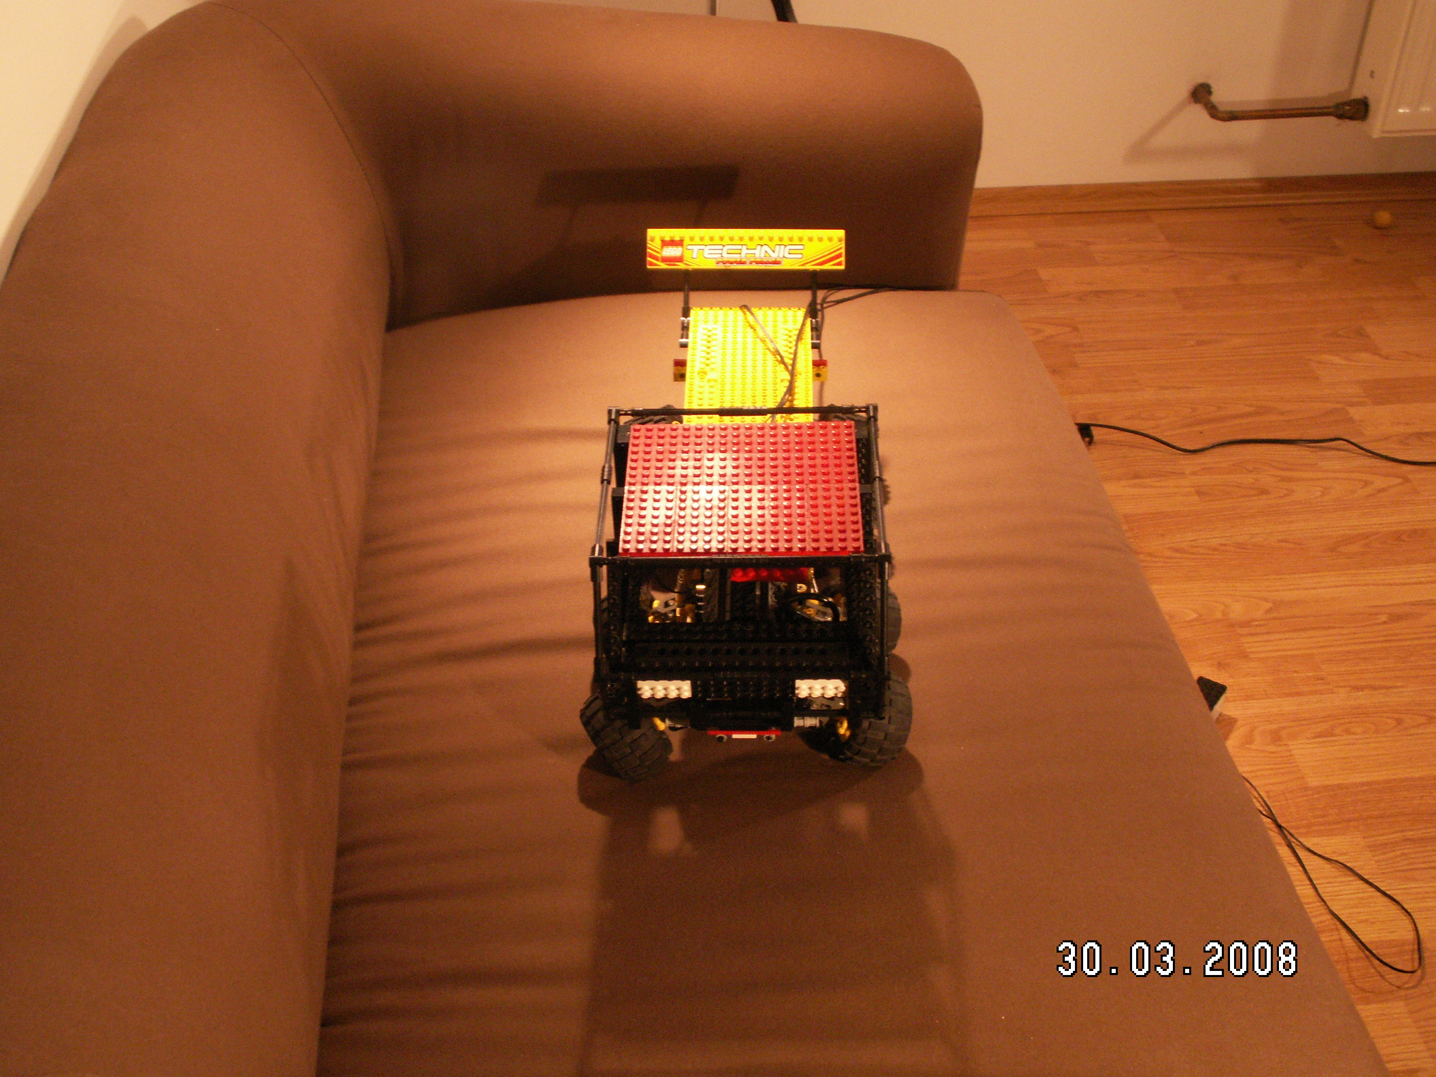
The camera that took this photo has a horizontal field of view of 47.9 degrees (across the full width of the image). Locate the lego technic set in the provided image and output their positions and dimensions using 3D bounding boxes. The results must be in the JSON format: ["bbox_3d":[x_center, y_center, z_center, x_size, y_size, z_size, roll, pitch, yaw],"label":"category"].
[{"bbox_3d":[0.021,-0.054,1.172,0.217,0.209,0.475,-1,40,2],"label":"lego technic set"}]

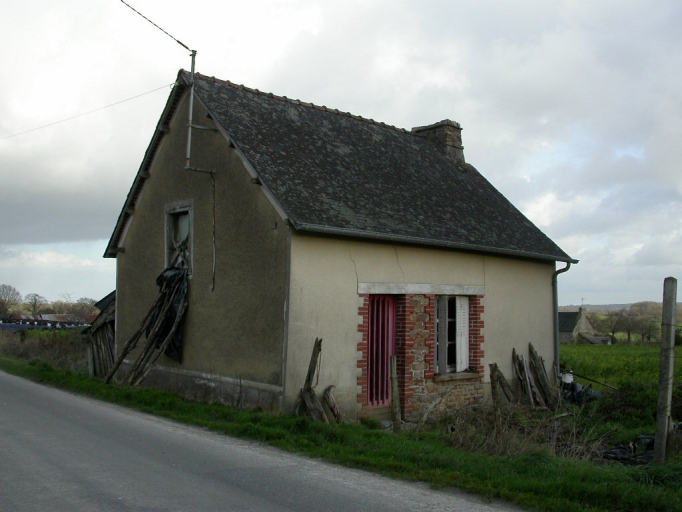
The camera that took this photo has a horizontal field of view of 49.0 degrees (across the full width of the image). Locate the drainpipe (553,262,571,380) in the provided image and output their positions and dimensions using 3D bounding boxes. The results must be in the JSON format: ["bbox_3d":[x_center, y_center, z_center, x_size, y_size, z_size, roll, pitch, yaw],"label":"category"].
[{"bbox_3d":[4.773,1.389,16.091,0.100,2.531,0.400,4,-5,-41],"label":"drainpipe"}]

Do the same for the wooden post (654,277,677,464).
[{"bbox_3d":[3.613,1.270,8.335,0.110,2.078,0.110,6,-3,-41],"label":"wooden post"}]

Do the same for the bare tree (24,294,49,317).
[{"bbox_3d":[-77.253,12.558,190.000,5.800,6.400,5.800,2,-4,-22],"label":"bare tree"}]

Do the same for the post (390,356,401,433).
[{"bbox_3d":[0.786,1.984,10.736,0.095,1.079,0.095,1,-5,-41],"label":"post"}]

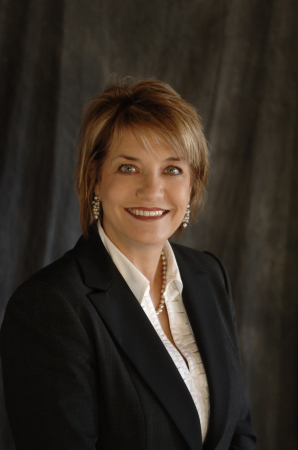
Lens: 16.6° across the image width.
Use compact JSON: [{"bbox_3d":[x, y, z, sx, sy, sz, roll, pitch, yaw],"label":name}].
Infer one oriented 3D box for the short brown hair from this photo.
[{"bbox_3d":[-0.011,-0.107,1.580,0.203,0.238,0.220,2,1,-12],"label":"short brown hair"}]

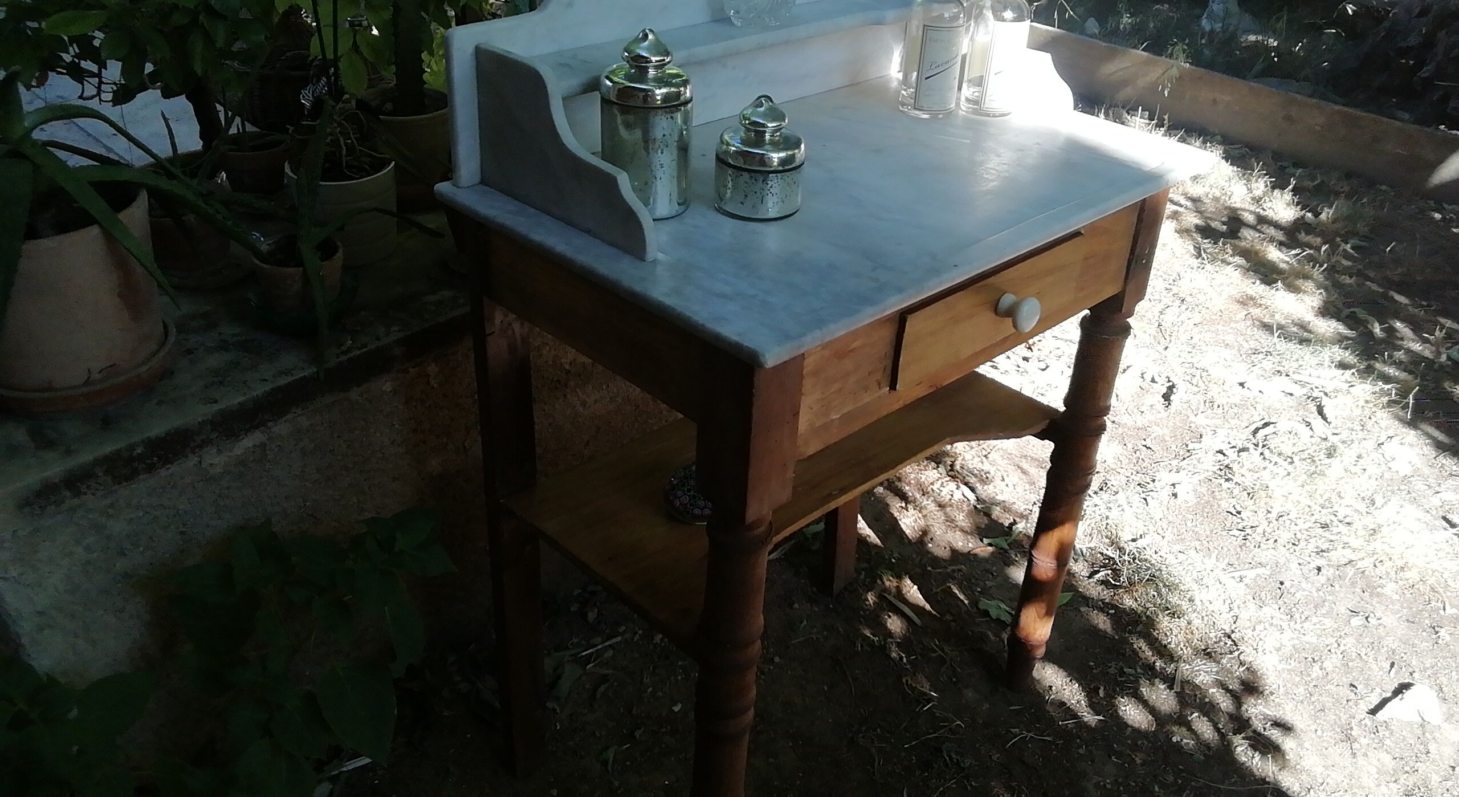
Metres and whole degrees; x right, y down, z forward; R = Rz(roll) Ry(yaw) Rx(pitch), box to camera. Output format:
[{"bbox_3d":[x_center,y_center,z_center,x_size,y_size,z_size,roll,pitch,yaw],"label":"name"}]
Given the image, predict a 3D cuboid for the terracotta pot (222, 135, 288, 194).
[{"bbox_3d":[-0.690,-0.339,1.714,0.092,0.068,0.092,2,32,-1],"label":"terracotta pot"}]

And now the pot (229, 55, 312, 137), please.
[{"bbox_3d":[-0.740,-0.494,1.928,0.117,0.102,0.117,2,32,-1],"label":"pot"}]

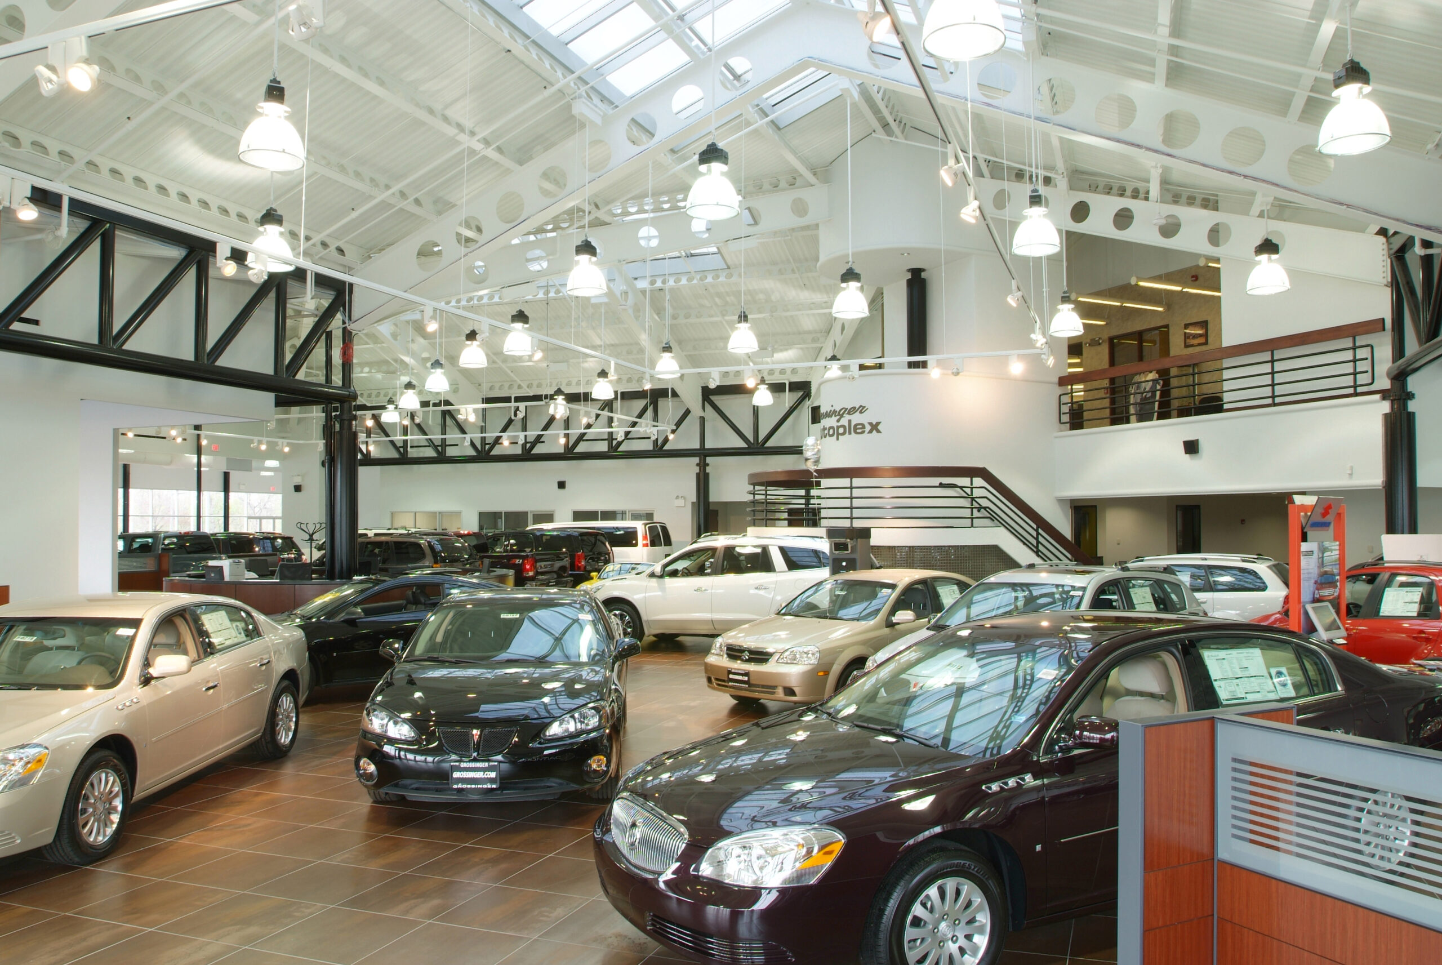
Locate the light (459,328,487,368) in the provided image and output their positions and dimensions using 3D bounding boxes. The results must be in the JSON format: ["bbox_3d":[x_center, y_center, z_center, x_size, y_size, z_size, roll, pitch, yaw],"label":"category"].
[{"bbox_3d":[-5.160,-2.812,21.734,0.575,0.765,0.575,0,-3,0],"label":"light"}]

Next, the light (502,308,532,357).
[{"bbox_3d":[-3.641,-2.689,18.700,0.570,0.870,0.570,0,-2,0],"label":"light"}]

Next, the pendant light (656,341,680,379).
[{"bbox_3d":[-1.190,-2.789,23.451,0.575,0.765,0.575,0,-3,0],"label":"pendant light"}]

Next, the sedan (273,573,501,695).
[{"bbox_3d":[-4.249,1.921,13.481,4.800,1.440,1.830,2,-3,-33],"label":"sedan"}]

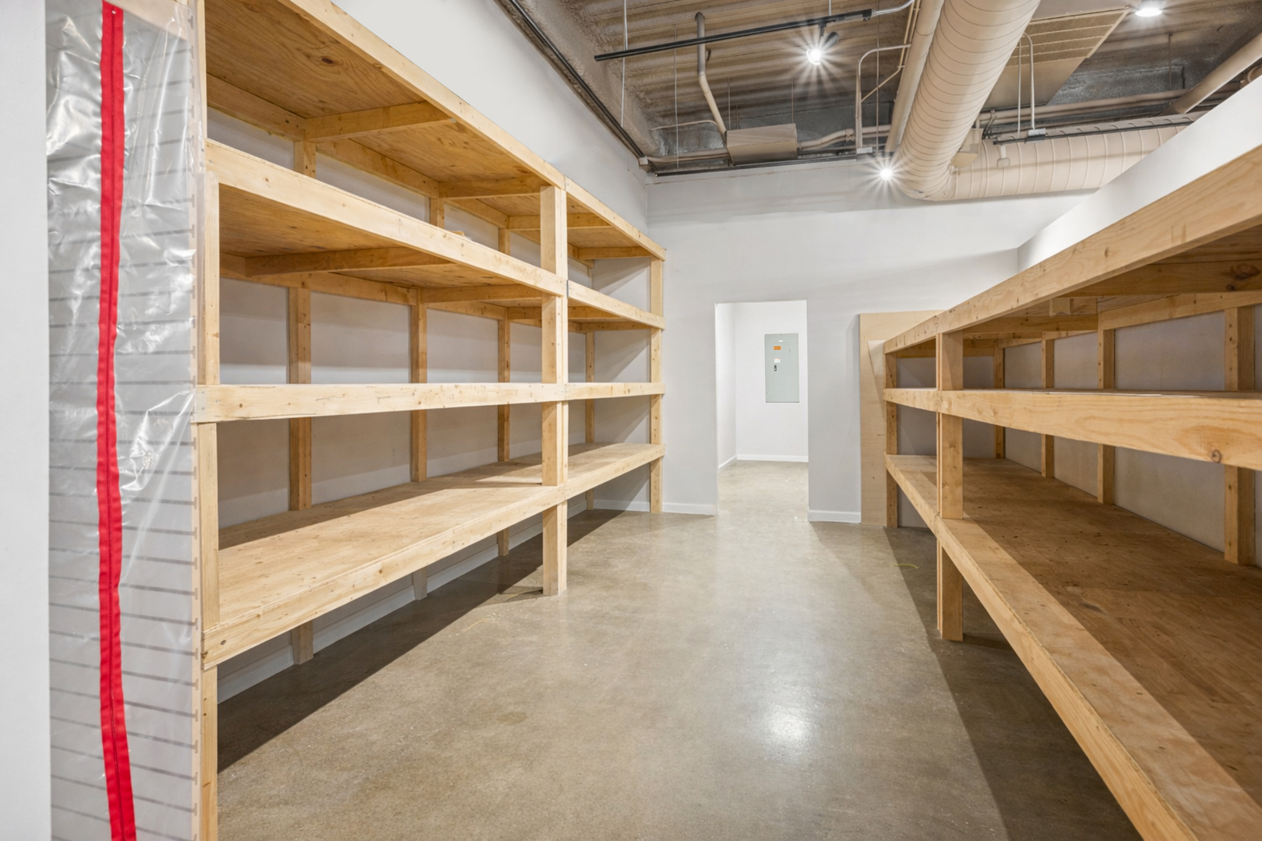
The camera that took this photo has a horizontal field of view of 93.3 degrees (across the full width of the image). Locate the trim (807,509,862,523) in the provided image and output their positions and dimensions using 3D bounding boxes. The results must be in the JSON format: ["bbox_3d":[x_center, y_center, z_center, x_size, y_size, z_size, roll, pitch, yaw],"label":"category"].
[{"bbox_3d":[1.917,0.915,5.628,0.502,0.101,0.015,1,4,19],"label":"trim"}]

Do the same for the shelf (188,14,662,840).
[{"bbox_3d":[-0.807,-0.193,3.829,0.871,2.587,4.610,1,4,19],"label":"shelf"}]

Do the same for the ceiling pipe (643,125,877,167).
[{"bbox_3d":[1.168,-2.607,5.710,2.202,0.135,0.122,1,4,19],"label":"ceiling pipe"}]

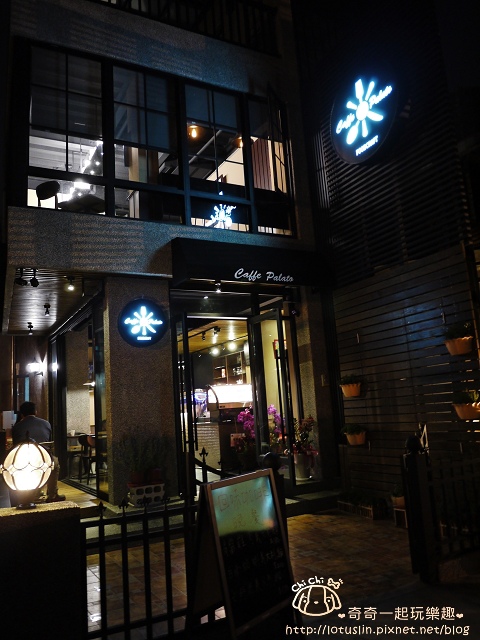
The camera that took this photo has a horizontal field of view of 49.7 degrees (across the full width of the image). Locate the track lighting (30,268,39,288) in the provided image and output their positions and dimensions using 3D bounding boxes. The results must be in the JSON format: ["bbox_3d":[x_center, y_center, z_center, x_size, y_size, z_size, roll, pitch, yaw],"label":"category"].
[{"bbox_3d":[-2.416,-0.489,6.096,0.100,0.230,0.140,2,-12,-28],"label":"track lighting"}]

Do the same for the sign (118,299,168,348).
[{"bbox_3d":[-1.210,0.035,6.490,0.600,0.600,0.120,2,-12,-28],"label":"sign"}]

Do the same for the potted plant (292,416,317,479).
[{"bbox_3d":[0.890,1.773,7.200,0.370,0.820,0.360,-4,-10,-1],"label":"potted plant"}]

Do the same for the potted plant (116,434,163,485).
[{"bbox_3d":[-1.146,1.603,5.992,0.520,0.570,0.400,2,-12,-28],"label":"potted plant"}]

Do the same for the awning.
[{"bbox_3d":[0.220,-0.728,7.115,2.280,0.640,0.500,2,-12,-28],"label":"awning"}]

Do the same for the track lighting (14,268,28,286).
[{"bbox_3d":[-2.545,-0.495,6.029,0.160,0.210,0.100,2,-12,-28],"label":"track lighting"}]

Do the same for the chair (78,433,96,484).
[{"bbox_3d":[-2.376,2.285,8.570,0.500,0.770,0.470,2,-12,-28],"label":"chair"}]

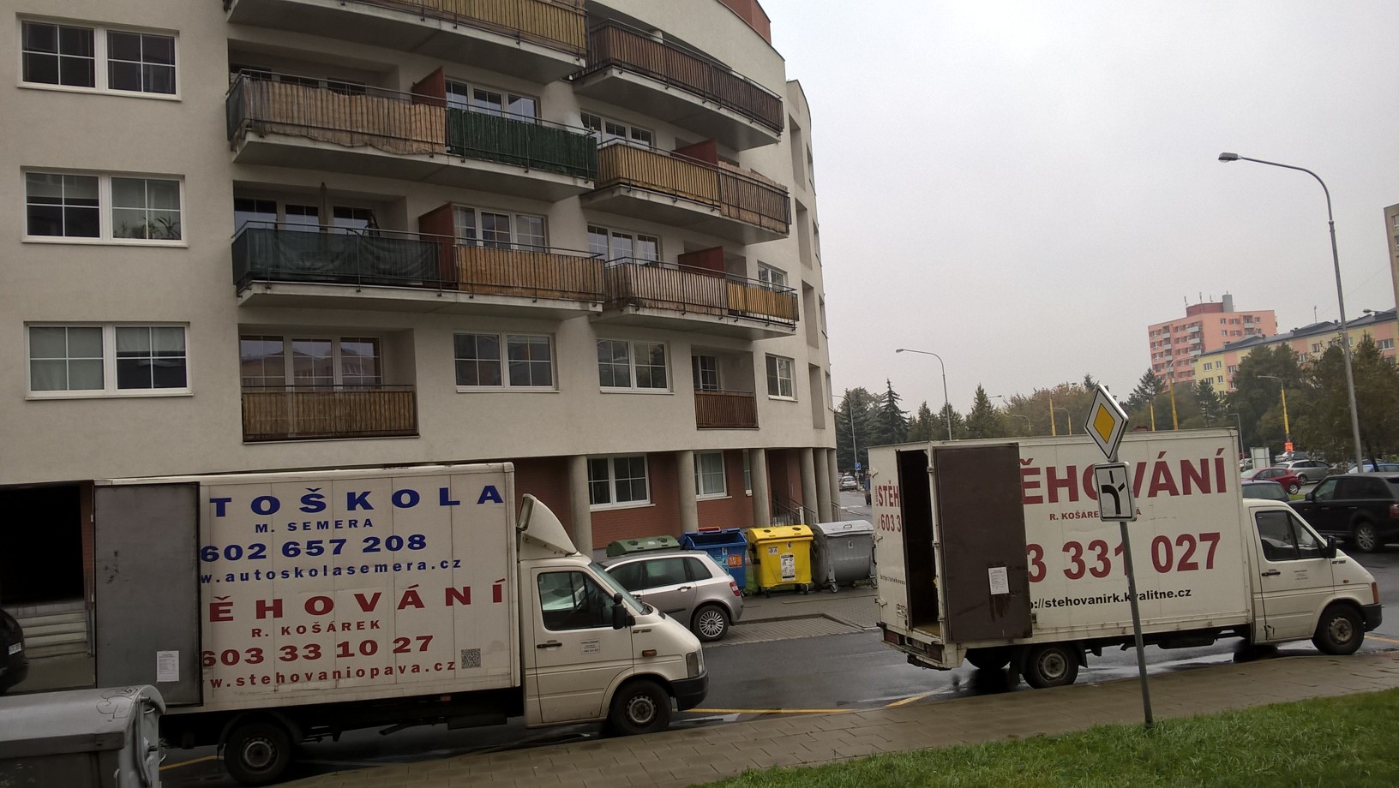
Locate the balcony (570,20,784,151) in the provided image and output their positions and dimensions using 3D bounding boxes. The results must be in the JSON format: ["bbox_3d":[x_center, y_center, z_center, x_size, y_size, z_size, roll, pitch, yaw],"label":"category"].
[{"bbox_3d":[-0.319,-7.918,29.228,1.685,1.342,7.544,-7,-5,36],"label":"balcony"}]

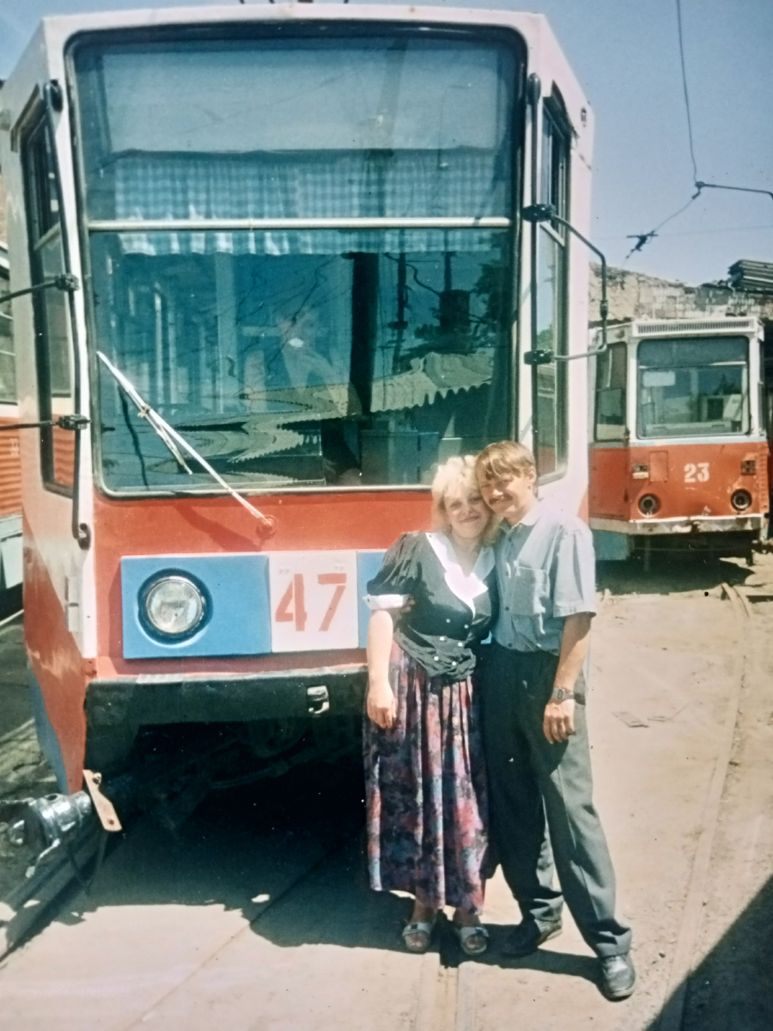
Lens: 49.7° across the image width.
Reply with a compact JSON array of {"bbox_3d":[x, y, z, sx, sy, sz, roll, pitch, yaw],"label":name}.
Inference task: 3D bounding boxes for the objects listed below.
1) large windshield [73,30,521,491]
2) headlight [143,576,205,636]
[{"bbox_3d":[-0.285,-0.856,2.880,1.500,1.560,0.070,-1,7,-3],"label":"large windshield"},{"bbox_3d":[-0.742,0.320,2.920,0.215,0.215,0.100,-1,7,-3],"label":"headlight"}]

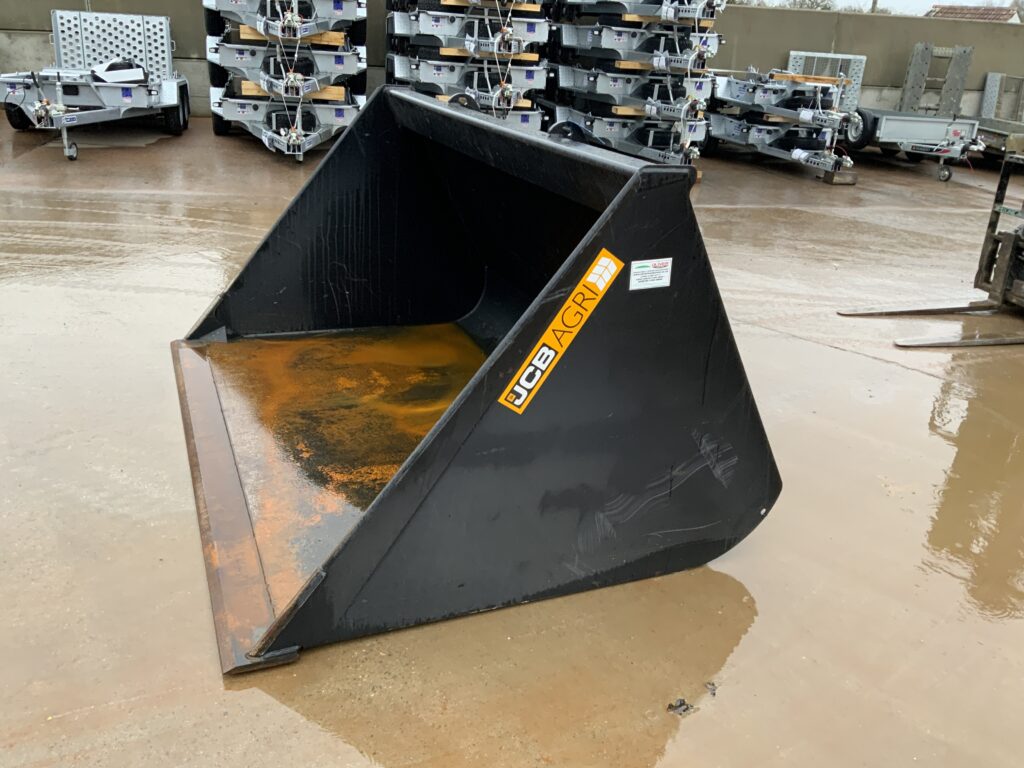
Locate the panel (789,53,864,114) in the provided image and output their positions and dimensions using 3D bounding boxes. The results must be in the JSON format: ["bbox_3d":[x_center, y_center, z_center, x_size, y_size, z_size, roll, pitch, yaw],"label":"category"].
[{"bbox_3d":[4.902,-4.700,13.491,1.307,0.919,0.070,-1,23,-10],"label":"panel"}]

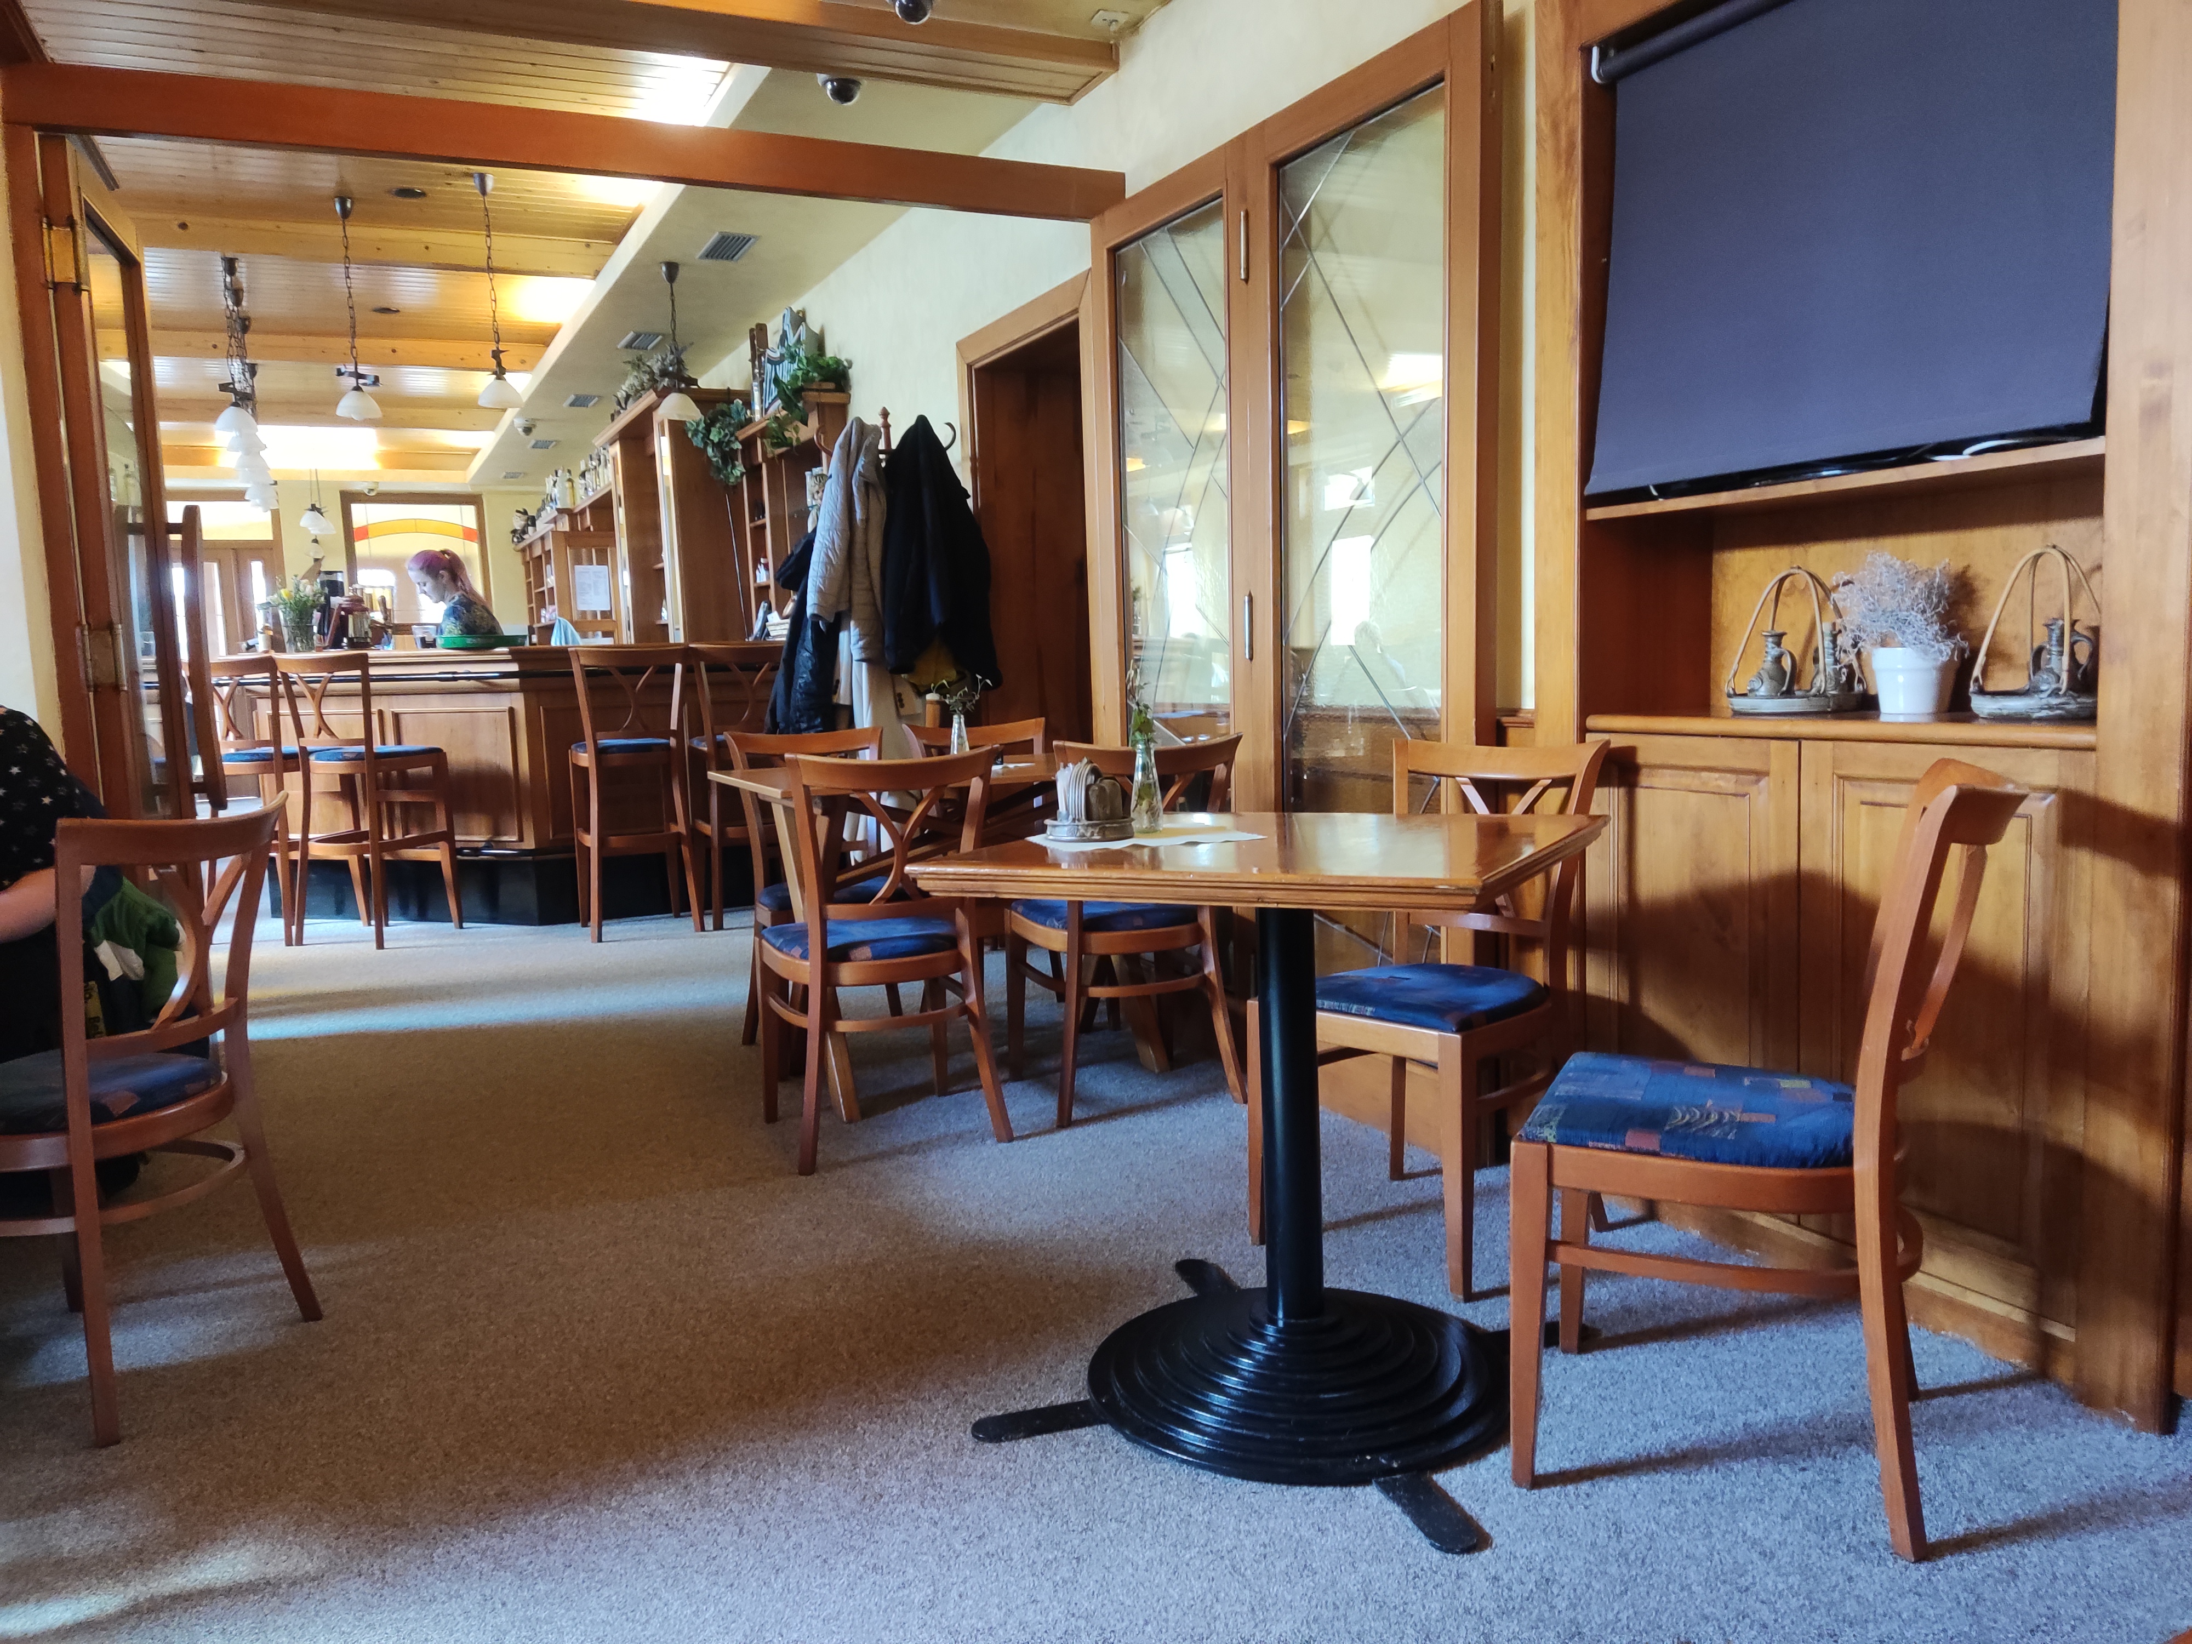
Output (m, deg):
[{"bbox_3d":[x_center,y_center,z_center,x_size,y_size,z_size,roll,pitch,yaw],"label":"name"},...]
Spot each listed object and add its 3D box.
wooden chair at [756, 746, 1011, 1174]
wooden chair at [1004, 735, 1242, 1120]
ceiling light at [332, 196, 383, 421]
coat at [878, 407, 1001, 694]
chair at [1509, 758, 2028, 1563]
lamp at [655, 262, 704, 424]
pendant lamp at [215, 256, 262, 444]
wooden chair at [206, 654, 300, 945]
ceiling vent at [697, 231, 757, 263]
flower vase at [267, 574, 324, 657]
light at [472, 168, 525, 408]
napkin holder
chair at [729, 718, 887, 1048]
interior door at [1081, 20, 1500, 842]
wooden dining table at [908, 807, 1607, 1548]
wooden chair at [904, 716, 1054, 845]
[{"bbox_3d":[-0.474,0.267,3.485,0.460,0.875,0.555,-4,7,-24],"label":"wooden chair"},{"bbox_3d":[0.068,0.222,3.749,0.460,0.875,0.555,-4,7,-20],"label":"wooden chair"},{"bbox_3d":[-3.259,-2.252,6.950,0.205,1.000,0.205,-2,6,0],"label":"ceiling light"},{"bbox_3d":[-0.490,-0.857,5.000,0.380,0.850,0.270,-3,6,-12],"label":"coat"},{"bbox_3d":[0.861,0.387,2.038,0.555,0.880,0.460,1,7,25],"label":"chair"},{"bbox_3d":[-1.750,-1.993,6.575,0.195,0.645,0.195,-4,6,-26],"label":"lamp"},{"bbox_3d":[-3.871,-2.129,7.132,0.190,0.802,0.190,-4,6,-26],"label":"pendant lamp"},{"bbox_3d":[-3.280,-0.095,6.335,0.440,1.125,0.530,1,7,19],"label":"wooden chair"},{"bbox_3d":[-1.465,-2.298,6.308,0.160,0.030,0.430,-4,6,-26],"label":"ceiling vent"},{"bbox_3d":[-3.587,-0.933,7.100,0.250,0.370,0.250,-2,6,0],"label":"flower vase"},{"bbox_3d":[-2.362,-2.065,6.174,0.190,0.893,0.190,-4,6,-26],"label":"light"},{"bbox_3d":[-0.009,-0.035,2.257,0.127,0.111,0.127,2,7,28],"label":"napkin holder"},{"bbox_3d":[-0.720,0.182,4.308,0.460,0.875,0.555,-5,7,-27],"label":"chair"},{"bbox_3d":[0.367,-0.484,3.767,0.060,2.195,1.710,-4,6,-26],"label":"interior door"},{"bbox_3d":[0.263,0.403,2.177,0.732,0.758,0.732,2,7,28],"label":"wooden dining table"},{"bbox_3d":[-0.248,0.149,4.392,0.450,0.840,0.510,-4,6,-26],"label":"wooden chair"}]

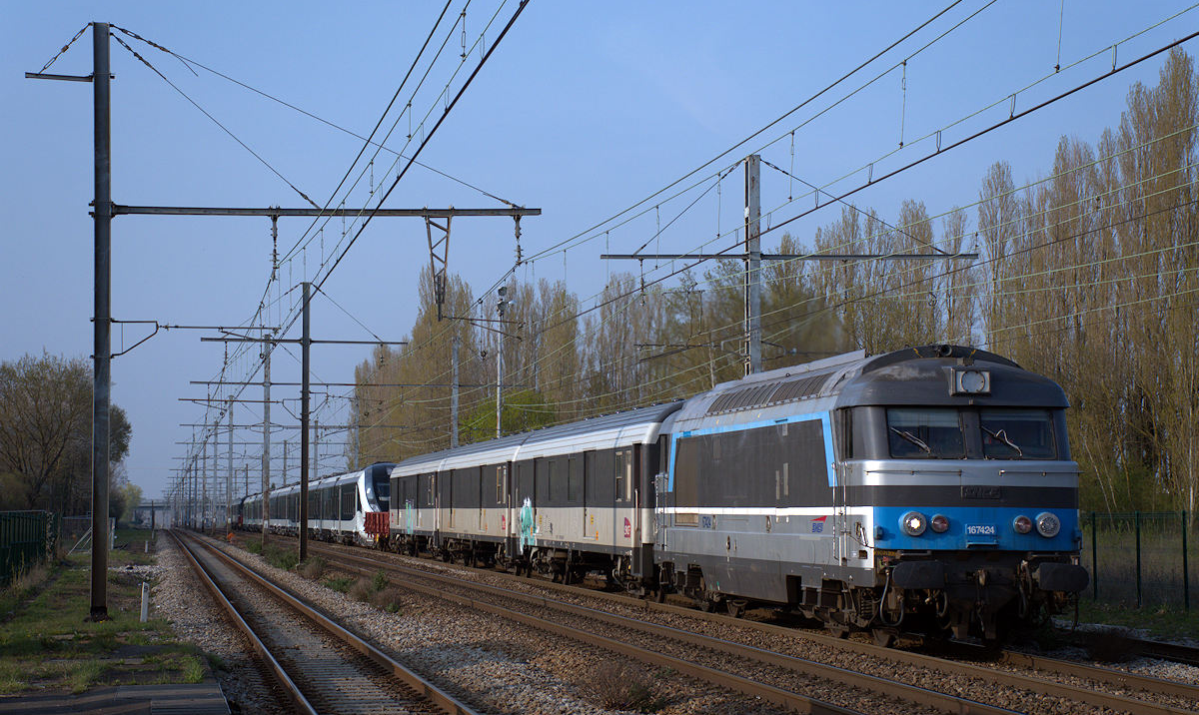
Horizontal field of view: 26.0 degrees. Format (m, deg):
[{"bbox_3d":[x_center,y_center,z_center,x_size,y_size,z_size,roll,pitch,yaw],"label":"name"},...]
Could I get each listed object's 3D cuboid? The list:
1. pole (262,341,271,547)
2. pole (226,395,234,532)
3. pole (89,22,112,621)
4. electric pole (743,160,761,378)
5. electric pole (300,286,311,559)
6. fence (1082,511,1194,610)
[{"bbox_3d":[-15.980,4.142,124.500,0.330,10.100,0.330,0,-3,-9],"label":"pole"},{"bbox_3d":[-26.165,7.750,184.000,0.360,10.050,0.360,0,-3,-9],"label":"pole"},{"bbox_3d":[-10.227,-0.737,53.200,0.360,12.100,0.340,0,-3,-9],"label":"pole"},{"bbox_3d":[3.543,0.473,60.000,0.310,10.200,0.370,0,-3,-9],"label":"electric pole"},{"bbox_3d":[-10.485,2.348,92.500,0.300,10.000,0.300,0,-3,-9],"label":"electric pole"},{"bbox_3d":[11.599,4.373,56.000,0.090,2.050,6.400,0,-3,-9],"label":"fence"}]

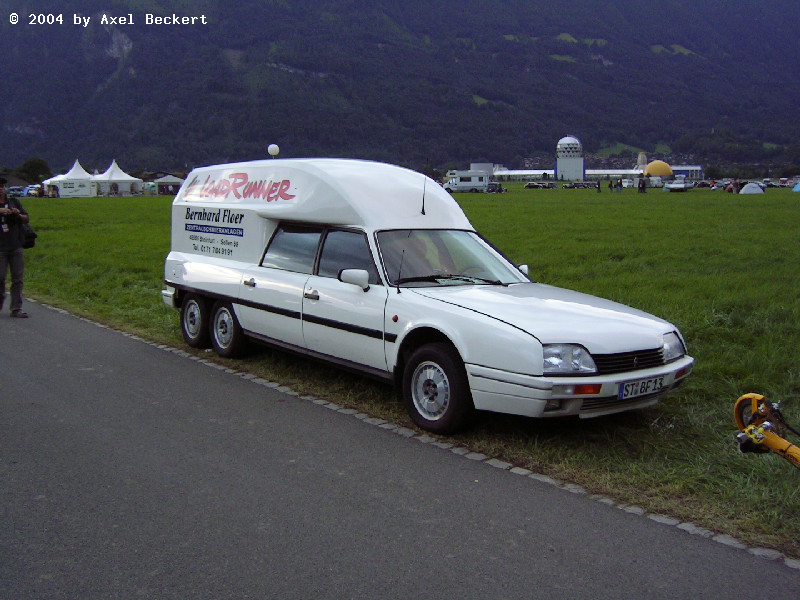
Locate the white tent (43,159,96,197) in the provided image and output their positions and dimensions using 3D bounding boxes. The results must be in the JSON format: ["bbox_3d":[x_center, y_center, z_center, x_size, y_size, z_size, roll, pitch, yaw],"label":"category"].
[{"bbox_3d":[-45.079,-16.620,114.000,5.700,5.200,5.500,-7,11,-40],"label":"white tent"}]

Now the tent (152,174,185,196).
[{"bbox_3d":[-35.385,-17.569,128.000,4.400,3.100,4.200,-3,9,-21],"label":"tent"}]

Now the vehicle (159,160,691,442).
[{"bbox_3d":[-0.168,-0.279,7.518,1.850,2.030,5.570,-4,9,-40],"label":"vehicle"}]

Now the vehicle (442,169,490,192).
[{"bbox_3d":[8.912,-15.938,112.000,6.100,3.000,2.300,0,8,0],"label":"vehicle"}]

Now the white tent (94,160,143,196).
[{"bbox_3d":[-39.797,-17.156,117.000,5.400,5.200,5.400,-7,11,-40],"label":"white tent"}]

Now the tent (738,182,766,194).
[{"bbox_3d":[43.129,-13.633,102.000,2.800,1.300,2.400,3,9,23],"label":"tent"}]

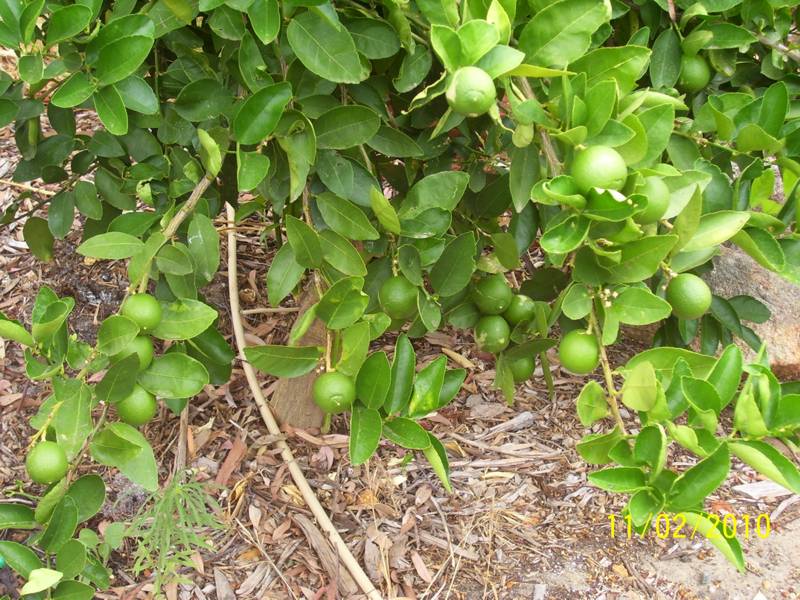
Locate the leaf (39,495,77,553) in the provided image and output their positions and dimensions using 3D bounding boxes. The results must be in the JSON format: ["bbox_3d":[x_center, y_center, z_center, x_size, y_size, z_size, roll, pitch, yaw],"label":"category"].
[{"bbox_3d":[-0.372,0.244,1.660,0.034,0.013,0.067,20,75,15],"label":"leaf"}]

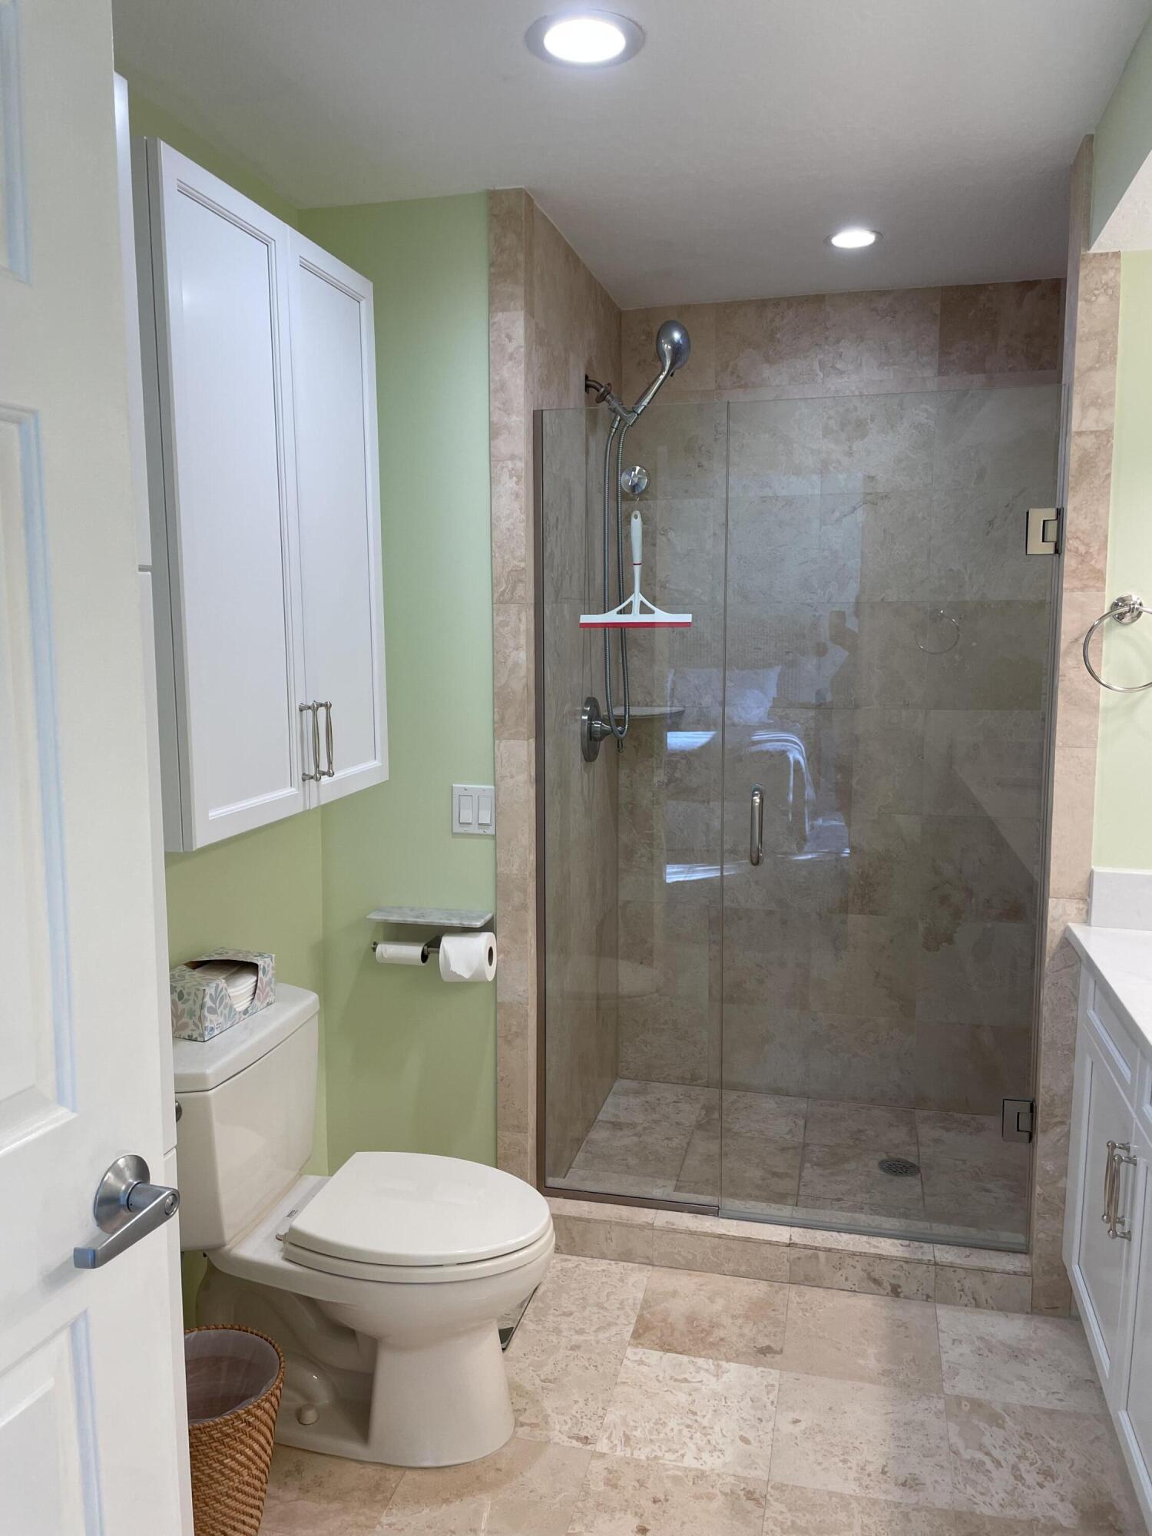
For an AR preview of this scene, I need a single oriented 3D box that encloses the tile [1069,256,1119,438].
[{"bbox_3d":[0.979,-0.796,2.174,0.072,0.331,0.015,1,7,14],"label":"tile"}]

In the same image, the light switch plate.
[{"bbox_3d":[-0.237,0.097,2.652,0.108,0.113,0.012,1,7,14],"label":"light switch plate"}]

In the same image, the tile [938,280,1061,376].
[{"bbox_3d":[1.163,-1.206,3.173,0.310,0.242,0.012,1,7,14],"label":"tile"}]

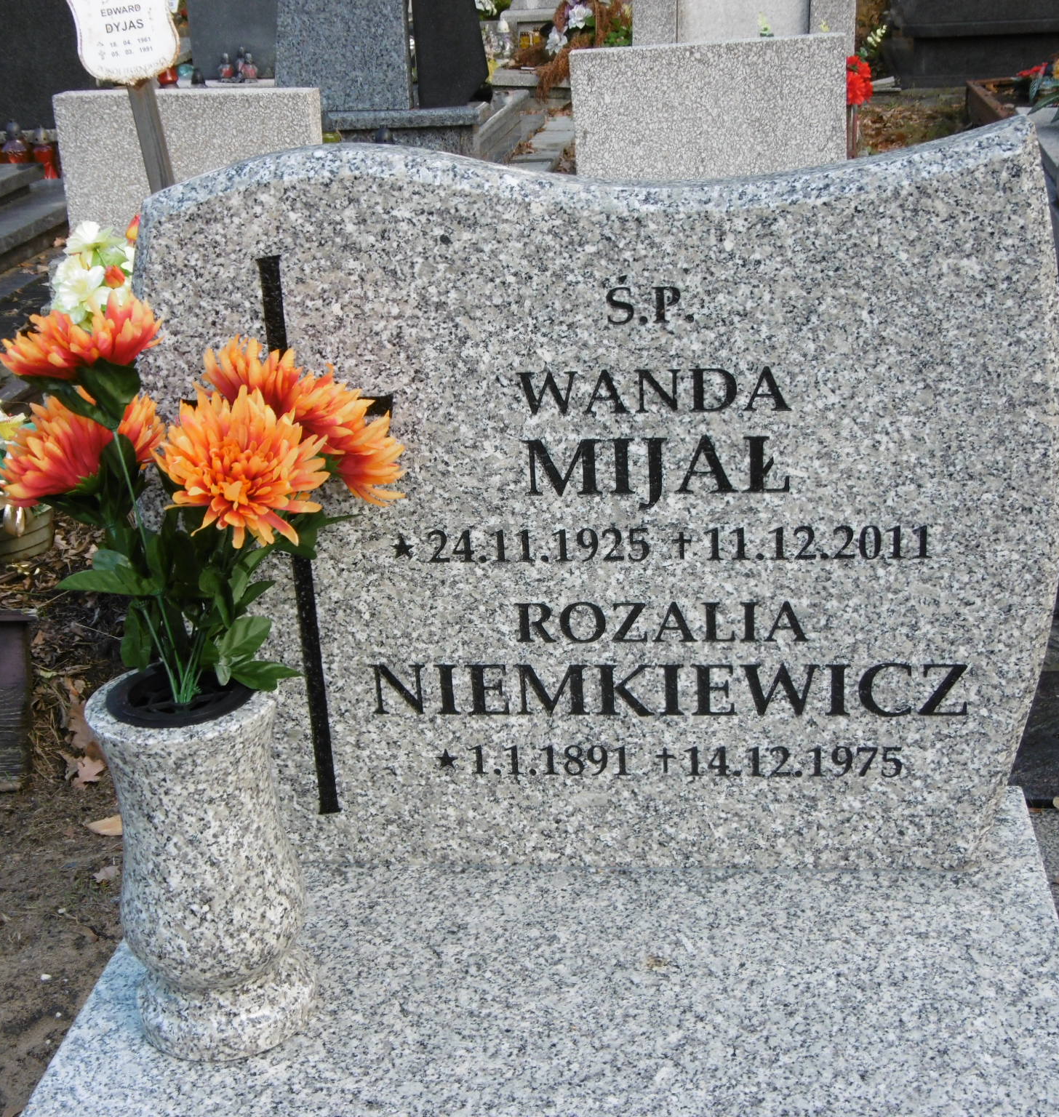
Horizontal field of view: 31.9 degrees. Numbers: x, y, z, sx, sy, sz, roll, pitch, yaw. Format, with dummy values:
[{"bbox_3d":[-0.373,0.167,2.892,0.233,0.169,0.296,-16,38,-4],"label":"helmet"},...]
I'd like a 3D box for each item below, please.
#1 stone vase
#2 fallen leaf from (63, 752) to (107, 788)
[{"bbox_3d":[-0.261,0.243,1.493,0.147,0.285,0.147,-3,21,1],"label":"stone vase"},{"bbox_3d":[-0.584,0.277,2.425,0.050,0.025,0.075,-1,21,7],"label":"fallen leaf"}]

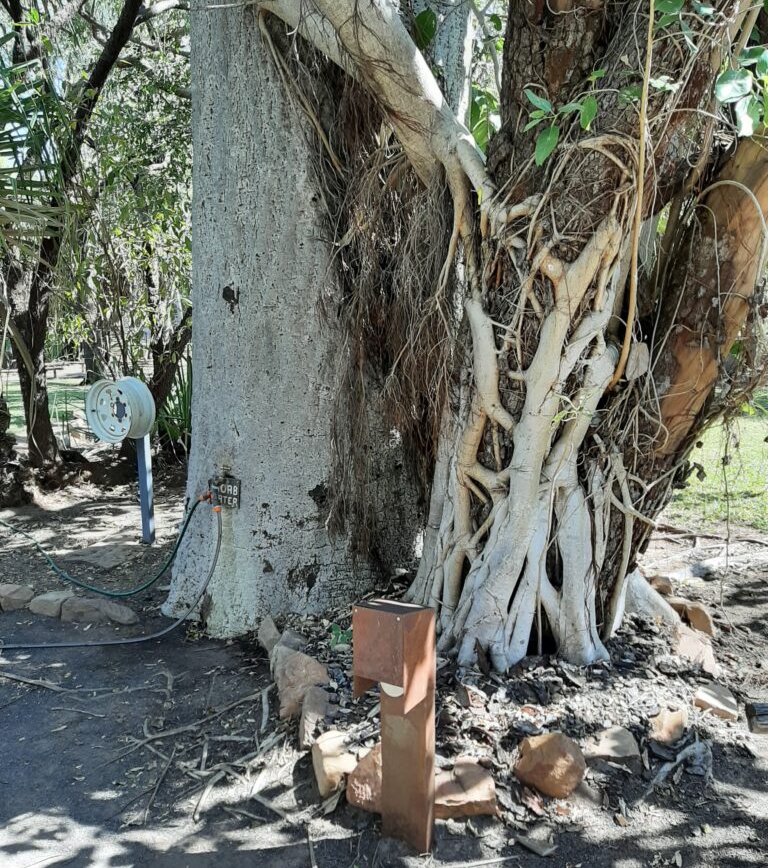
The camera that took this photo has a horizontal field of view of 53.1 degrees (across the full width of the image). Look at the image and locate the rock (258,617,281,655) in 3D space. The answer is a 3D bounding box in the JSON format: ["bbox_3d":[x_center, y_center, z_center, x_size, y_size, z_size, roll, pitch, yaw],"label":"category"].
[{"bbox_3d":[-0.519,0.917,3.485,0.095,0.174,0.110,-3,9,-15],"label":"rock"}]

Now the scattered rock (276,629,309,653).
[{"bbox_3d":[-0.411,0.946,3.458,0.140,0.124,0.130,-3,9,-15],"label":"scattered rock"}]

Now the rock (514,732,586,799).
[{"bbox_3d":[0.536,1.069,2.486,0.221,0.170,0.190,0,9,0],"label":"rock"}]

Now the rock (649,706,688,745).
[{"bbox_3d":[1.026,1.051,2.778,0.135,0.110,0.130,0,9,0],"label":"rock"}]

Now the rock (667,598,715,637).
[{"bbox_3d":[1.463,0.880,3.675,0.196,0.164,0.200,0,9,0],"label":"rock"}]

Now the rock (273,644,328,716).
[{"bbox_3d":[-0.332,0.966,3.013,0.193,0.221,0.280,-3,9,-18],"label":"rock"}]

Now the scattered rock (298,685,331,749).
[{"bbox_3d":[-0.256,1.045,2.852,0.110,0.140,0.250,1,9,8],"label":"scattered rock"}]

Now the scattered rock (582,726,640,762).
[{"bbox_3d":[0.792,1.081,2.682,0.195,0.100,0.130,0,9,0],"label":"scattered rock"}]

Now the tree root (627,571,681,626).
[{"bbox_3d":[1.309,0.802,3.750,0.260,0.250,0.230,3,10,20],"label":"tree root"}]

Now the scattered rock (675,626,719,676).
[{"bbox_3d":[1.370,0.947,3.370,0.140,0.140,0.240,-3,9,-20],"label":"scattered rock"}]

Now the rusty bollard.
[{"bbox_3d":[0.029,0.831,2.164,0.153,0.770,0.195,5,10,28],"label":"rusty bollard"}]

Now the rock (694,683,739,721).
[{"bbox_3d":[1.285,1.032,2.973,0.160,0.090,0.160,6,10,35],"label":"rock"}]

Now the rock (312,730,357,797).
[{"bbox_3d":[-0.161,1.067,2.495,0.138,0.179,0.170,-2,9,-10],"label":"rock"}]

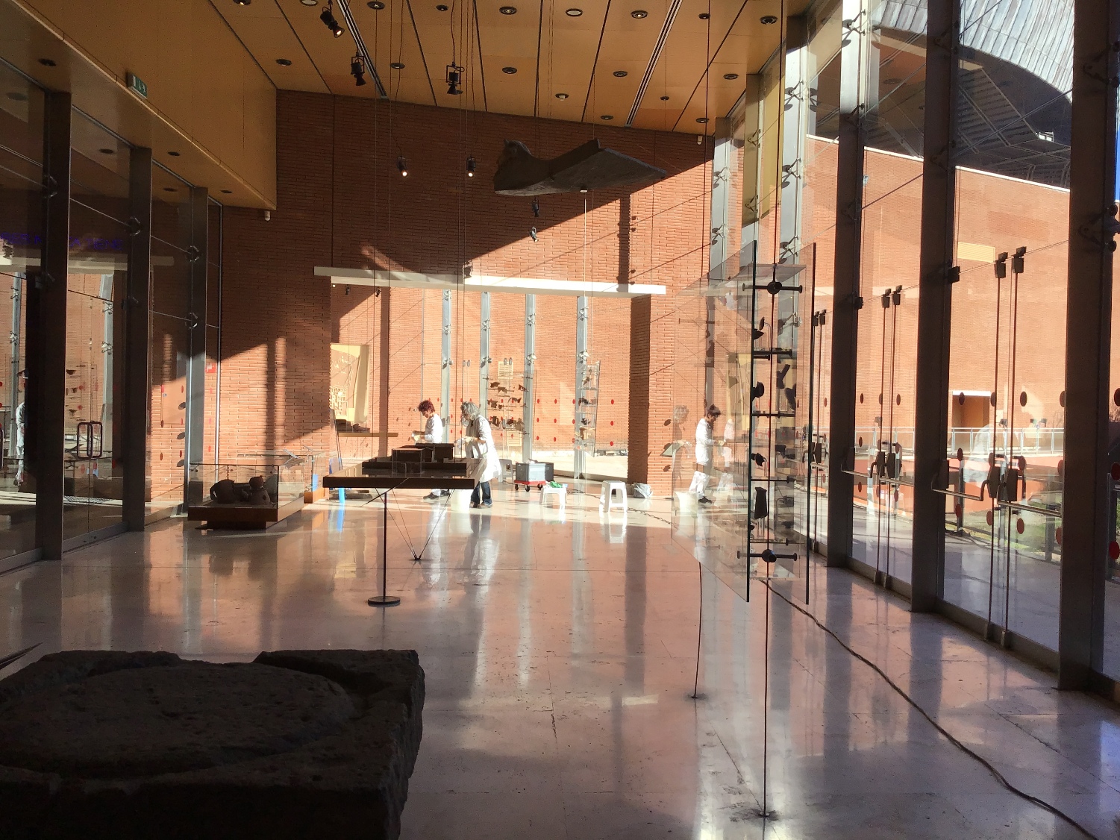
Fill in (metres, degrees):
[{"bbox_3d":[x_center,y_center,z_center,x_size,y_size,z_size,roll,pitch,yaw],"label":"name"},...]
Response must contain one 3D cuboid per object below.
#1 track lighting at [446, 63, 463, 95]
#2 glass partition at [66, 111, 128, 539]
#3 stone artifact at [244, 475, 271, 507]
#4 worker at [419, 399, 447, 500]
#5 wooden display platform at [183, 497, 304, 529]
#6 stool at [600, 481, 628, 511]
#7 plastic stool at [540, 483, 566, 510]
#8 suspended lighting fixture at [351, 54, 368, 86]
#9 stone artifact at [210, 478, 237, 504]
[{"bbox_3d":[-0.712,-2.317,6.800,0.120,0.220,0.130,1,1,6],"label":"track lighting"},{"bbox_3d":[-4.981,-0.961,10.750,0.060,4.330,1.950,1,1,-2],"label":"glass partition"},{"bbox_3d":[-3.767,0.857,12.500,0.340,0.385,0.310,1,1,-2],"label":"stone artifact"},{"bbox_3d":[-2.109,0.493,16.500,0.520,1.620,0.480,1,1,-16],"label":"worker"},{"bbox_3d":[-3.927,1.179,12.684,1.070,0.275,1.450,1,1,-2],"label":"wooden display platform"},{"bbox_3d":[0.810,1.163,15.100,0.345,0.445,0.345,1,1,-14],"label":"stool"},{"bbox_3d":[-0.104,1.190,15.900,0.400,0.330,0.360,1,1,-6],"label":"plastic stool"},{"bbox_3d":[-1.404,-2.440,7.000,0.110,0.210,0.130,2,1,20],"label":"suspended lighting fixture"},{"bbox_3d":[-4.226,0.881,12.600,0.340,0.310,0.320,1,1,-2],"label":"stone artifact"}]

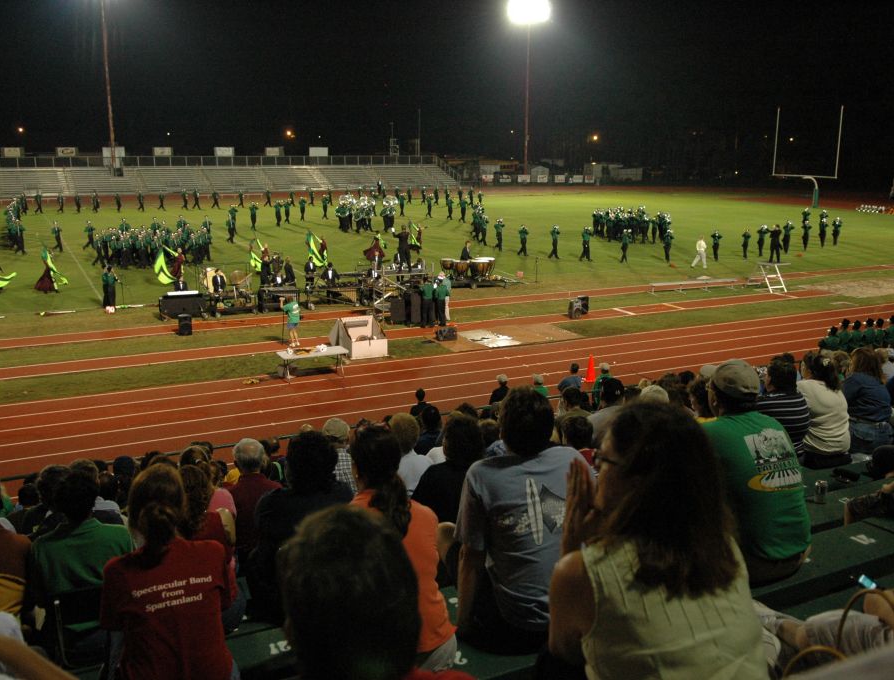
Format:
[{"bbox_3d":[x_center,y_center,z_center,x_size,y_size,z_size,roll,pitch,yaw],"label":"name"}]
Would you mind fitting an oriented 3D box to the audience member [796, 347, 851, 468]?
[{"bbox_3d":[2.811,0.678,6.899,0.480,1.280,0.720,-6,14,-26],"label":"audience member"}]

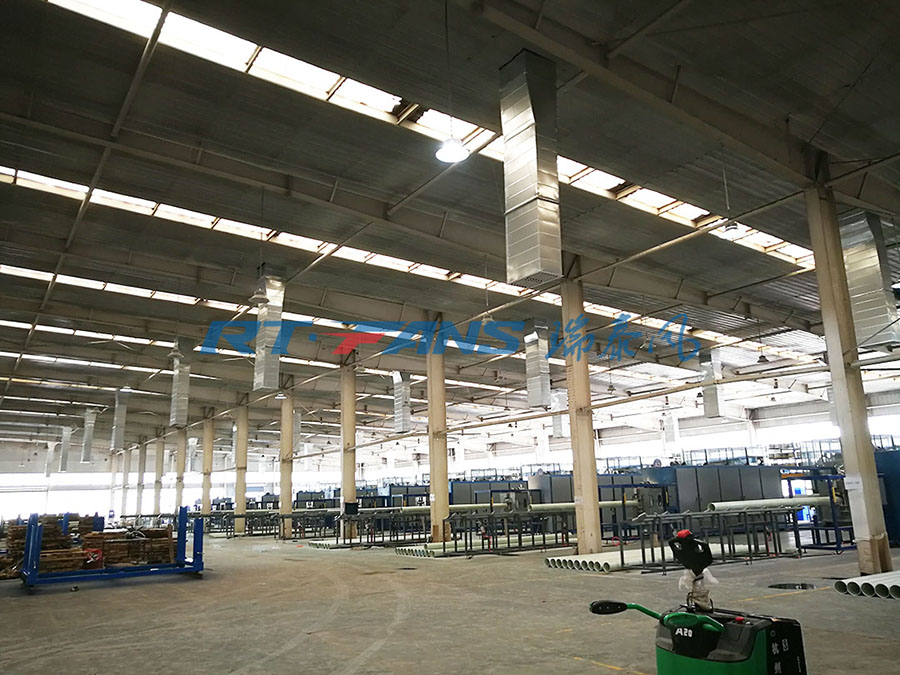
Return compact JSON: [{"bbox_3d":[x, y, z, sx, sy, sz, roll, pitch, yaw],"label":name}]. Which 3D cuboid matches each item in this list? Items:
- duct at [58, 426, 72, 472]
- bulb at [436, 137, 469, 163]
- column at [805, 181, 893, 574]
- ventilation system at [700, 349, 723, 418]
[{"bbox_3d":[-33.823,9.894,61.916,0.576,3.792,0.880,7,-16,-34],"label":"duct"},{"bbox_3d":[0.030,-2.696,9.864,0.480,0.288,0.480,-2,-13,0],"label":"bulb"},{"bbox_3d":[7.975,0.586,14.153,0.624,7.840,0.280,7,-16,-34],"label":"column"},{"bbox_3d":[12.145,2.150,32.629,0.655,2.995,0.718,7,-16,-34],"label":"ventilation system"}]

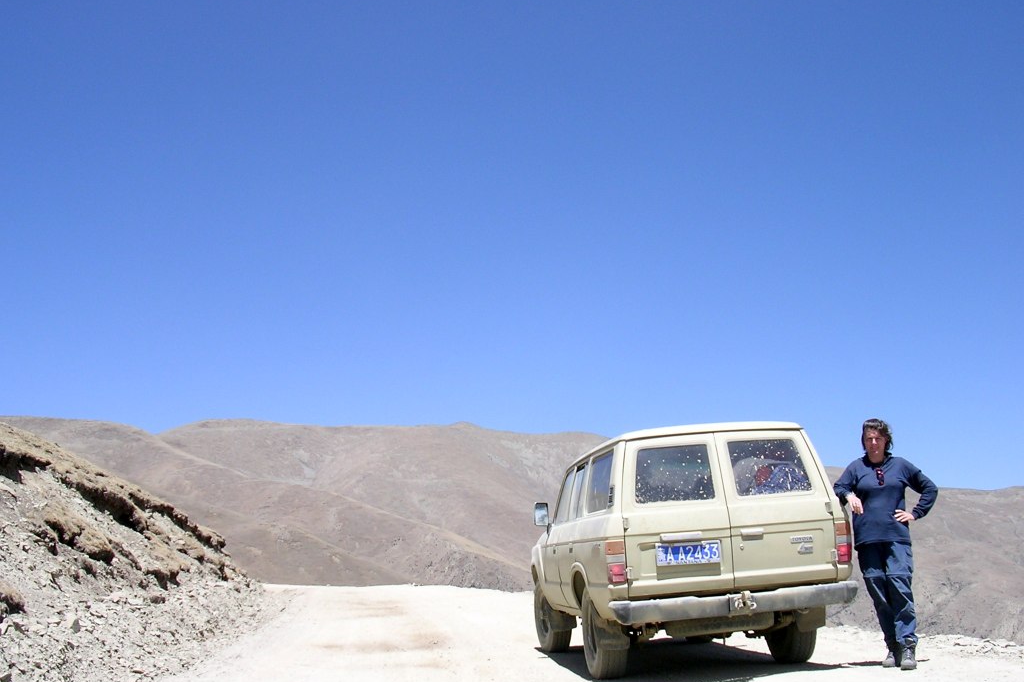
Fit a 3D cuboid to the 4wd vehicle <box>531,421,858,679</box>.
[{"bbox_3d":[1.266,1.887,9.982,1.840,1.810,4.660,-3,-11,-7],"label":"4wd vehicle"}]

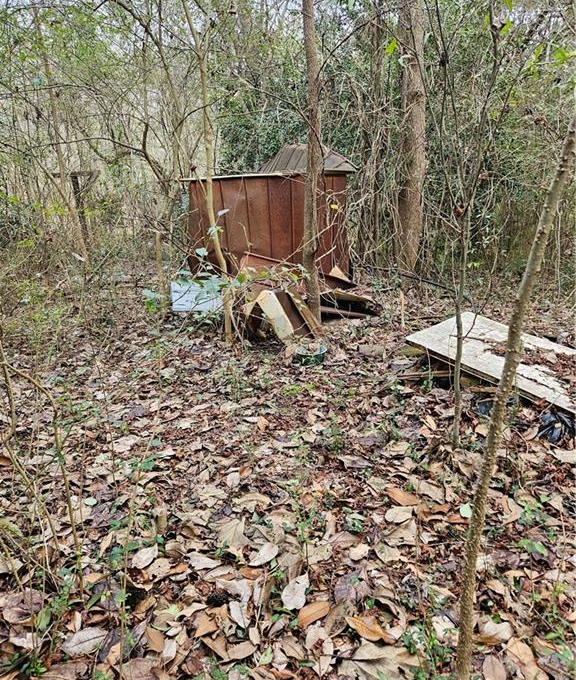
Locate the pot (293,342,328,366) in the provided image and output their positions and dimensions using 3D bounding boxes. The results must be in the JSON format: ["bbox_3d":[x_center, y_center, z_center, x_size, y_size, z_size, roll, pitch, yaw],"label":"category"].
[{"bbox_3d":[0.188,0.119,4.177,0.255,0.120,0.255,-2,19,0],"label":"pot"}]

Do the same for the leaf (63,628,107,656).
[{"bbox_3d":[-0.639,0.960,1.615,0.138,0.020,0.089,-9,22,-21],"label":"leaf"}]

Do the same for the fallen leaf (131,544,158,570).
[{"bbox_3d":[-0.550,0.839,1.984,0.066,0.020,0.131,14,27,30],"label":"fallen leaf"}]

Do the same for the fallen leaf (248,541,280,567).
[{"bbox_3d":[-0.088,0.829,1.958,0.138,0.020,0.059,-18,28,-35],"label":"fallen leaf"}]

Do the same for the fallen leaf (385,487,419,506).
[{"bbox_3d":[0.504,0.703,2.286,0.168,0.025,0.079,14,33,33],"label":"fallen leaf"}]

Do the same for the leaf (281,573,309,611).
[{"bbox_3d":[0.031,0.877,1.786,0.074,0.020,0.157,11,30,23],"label":"leaf"}]

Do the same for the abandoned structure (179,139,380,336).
[{"bbox_3d":[-0.205,-1.379,6.127,2.100,1.750,2.200,-4,19,-6],"label":"abandoned structure"}]

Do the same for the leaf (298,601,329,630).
[{"bbox_3d":[0.084,0.953,1.778,0.145,0.035,0.072,-13,21,-29],"label":"leaf"}]

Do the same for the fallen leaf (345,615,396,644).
[{"bbox_3d":[0.264,0.917,1.628,0.176,0.030,0.078,13,30,32],"label":"fallen leaf"}]

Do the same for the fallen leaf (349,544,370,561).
[{"bbox_3d":[0.289,0.853,2.051,0.094,0.030,0.077,-7,19,-15],"label":"fallen leaf"}]

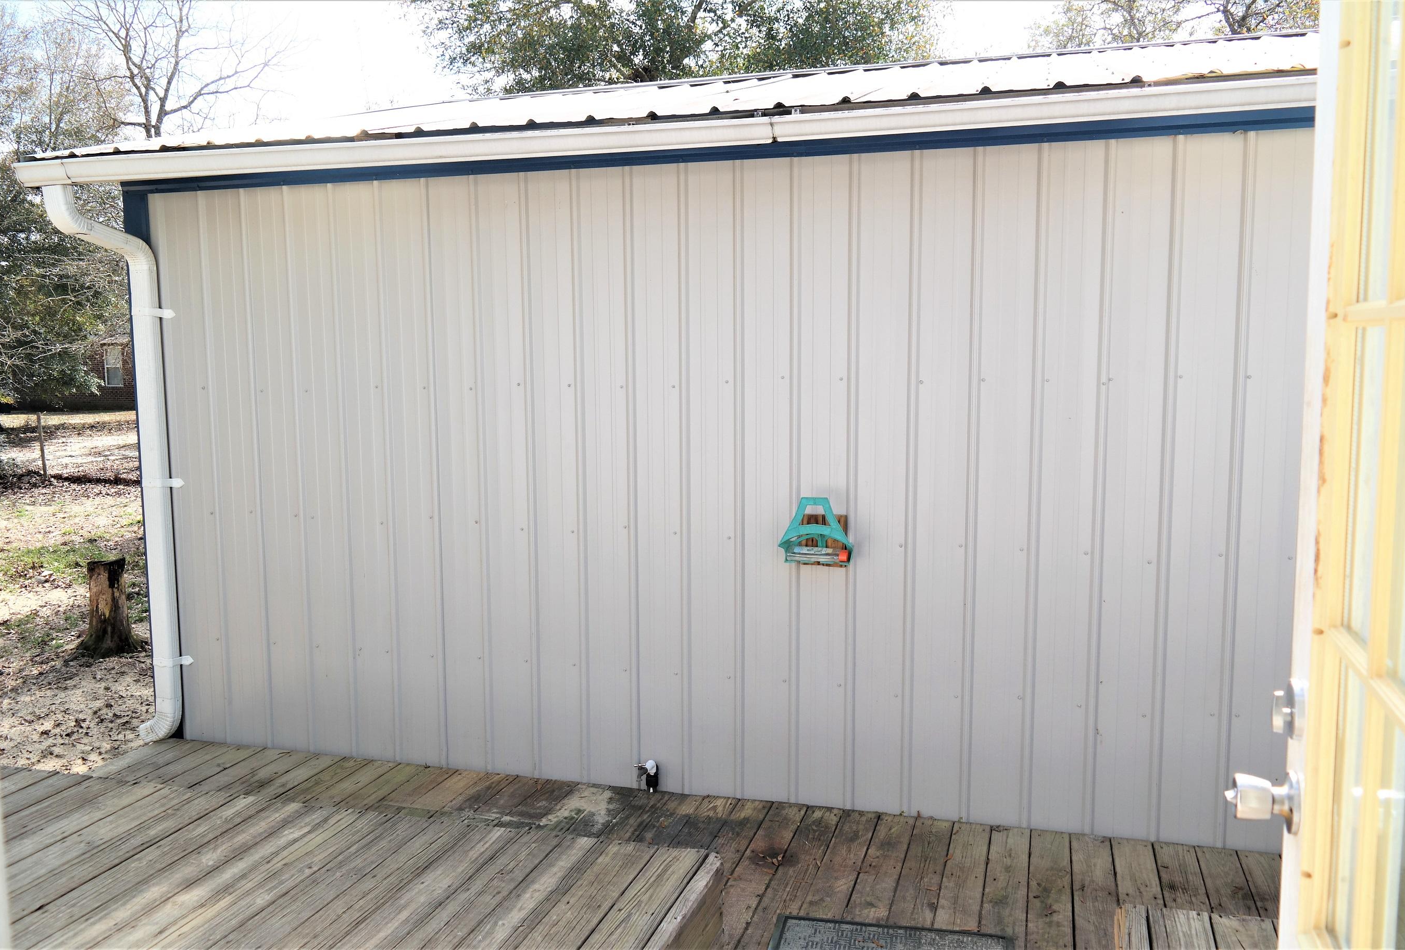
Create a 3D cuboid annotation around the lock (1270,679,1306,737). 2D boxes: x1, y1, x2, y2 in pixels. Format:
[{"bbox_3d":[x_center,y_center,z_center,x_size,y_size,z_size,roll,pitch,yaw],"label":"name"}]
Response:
[{"bbox_3d":[0.608,0.245,1.115,0.033,0.064,0.064,2,6,20],"label":"lock"}]

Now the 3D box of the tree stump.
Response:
[{"bbox_3d":[-4.025,0.898,7.260,0.390,0.630,0.390,-4,7,-29],"label":"tree stump"}]

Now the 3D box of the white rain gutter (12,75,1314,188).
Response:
[{"bbox_3d":[-0.283,-1.190,3.781,5.305,0.100,0.130,1,6,15],"label":"white rain gutter"}]

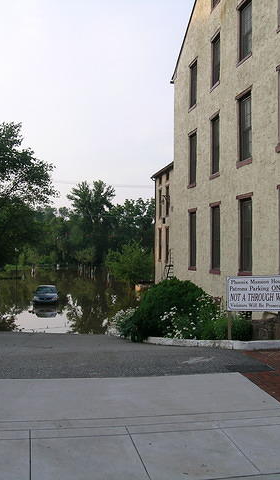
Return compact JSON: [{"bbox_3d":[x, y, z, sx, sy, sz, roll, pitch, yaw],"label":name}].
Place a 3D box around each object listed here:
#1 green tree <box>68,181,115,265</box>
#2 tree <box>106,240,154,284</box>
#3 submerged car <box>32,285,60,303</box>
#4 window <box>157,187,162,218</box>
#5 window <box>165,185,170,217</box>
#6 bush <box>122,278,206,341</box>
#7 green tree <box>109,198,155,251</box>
[{"bbox_3d":[-10.135,-3.583,106.000,9.800,17.200,9.500,0,-1,0],"label":"green tree"},{"bbox_3d":[-0.954,2.310,52.000,5.200,4.600,5.000,0,-1,0],"label":"tree"},{"bbox_3d":[-6.920,4.120,38.400,1.760,1.430,4.500,0,-1,-10],"label":"submerged car"},{"bbox_3d":[1.468,-2.629,37.800,0.200,2.200,1.000,0,-1,-11],"label":"window"},{"bbox_3d":[1.899,-2.640,35.500,0.200,2.200,1.000,0,-1,-11],"label":"window"},{"bbox_3d":[0.625,1.785,13.200,2.150,1.600,2.000,0,-1,0],"label":"bush"},{"bbox_3d":[-1.536,-2.150,106.000,10.000,13.200,9.500,0,-1,0],"label":"green tree"}]

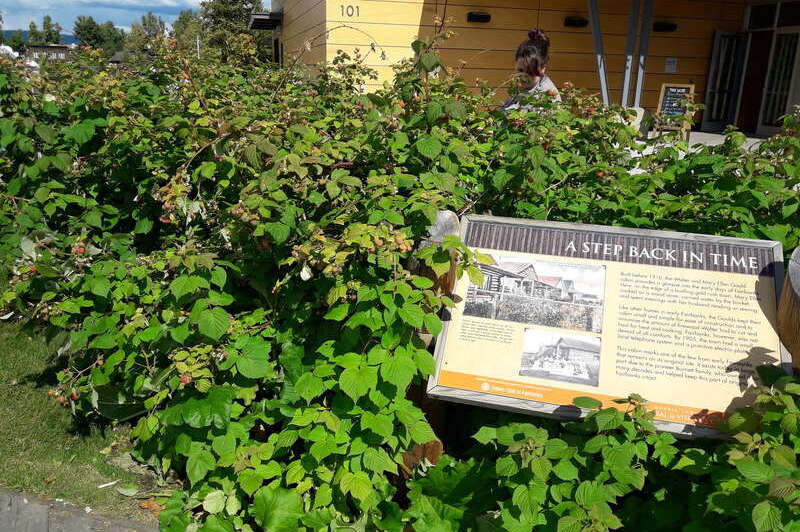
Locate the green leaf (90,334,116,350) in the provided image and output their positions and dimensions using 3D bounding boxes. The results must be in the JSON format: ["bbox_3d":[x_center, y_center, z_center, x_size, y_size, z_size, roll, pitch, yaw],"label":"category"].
[{"bbox_3d":[-1.172,0.299,2.550,0.108,0.022,0.078,-6,50,-25],"label":"green leaf"}]

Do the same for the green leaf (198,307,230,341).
[{"bbox_3d":[-0.616,0.191,2.150,0.100,0.020,0.115,-1,60,-15],"label":"green leaf"}]

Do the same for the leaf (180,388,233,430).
[{"bbox_3d":[-0.654,0.481,2.200,0.170,0.040,0.150,-1,44,-15],"label":"leaf"}]

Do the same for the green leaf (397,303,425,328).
[{"bbox_3d":[0.031,0.145,1.900,0.085,0.018,0.066,37,67,19],"label":"green leaf"}]

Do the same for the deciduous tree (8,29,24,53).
[{"bbox_3d":[-44.528,-24.802,75.798,2.400,5.680,2.400,-7,19,-28],"label":"deciduous tree"}]

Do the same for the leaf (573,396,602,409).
[{"bbox_3d":[0.487,0.354,1.680,0.076,0.015,0.055,6,35,17],"label":"leaf"}]

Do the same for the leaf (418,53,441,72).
[{"bbox_3d":[0.121,-0.833,2.650,0.090,0.090,0.030,2,-14,2],"label":"leaf"}]

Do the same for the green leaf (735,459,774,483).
[{"bbox_3d":[0.778,0.449,1.420,0.058,0.018,0.092,-29,36,-31],"label":"green leaf"}]

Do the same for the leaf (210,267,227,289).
[{"bbox_3d":[-0.652,0.045,2.330,0.058,0.086,0.030,-3,-18,-16],"label":"leaf"}]

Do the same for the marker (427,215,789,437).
[{"bbox_3d":[0.602,0.156,1.893,0.950,0.050,0.610,5,60,15],"label":"marker"}]

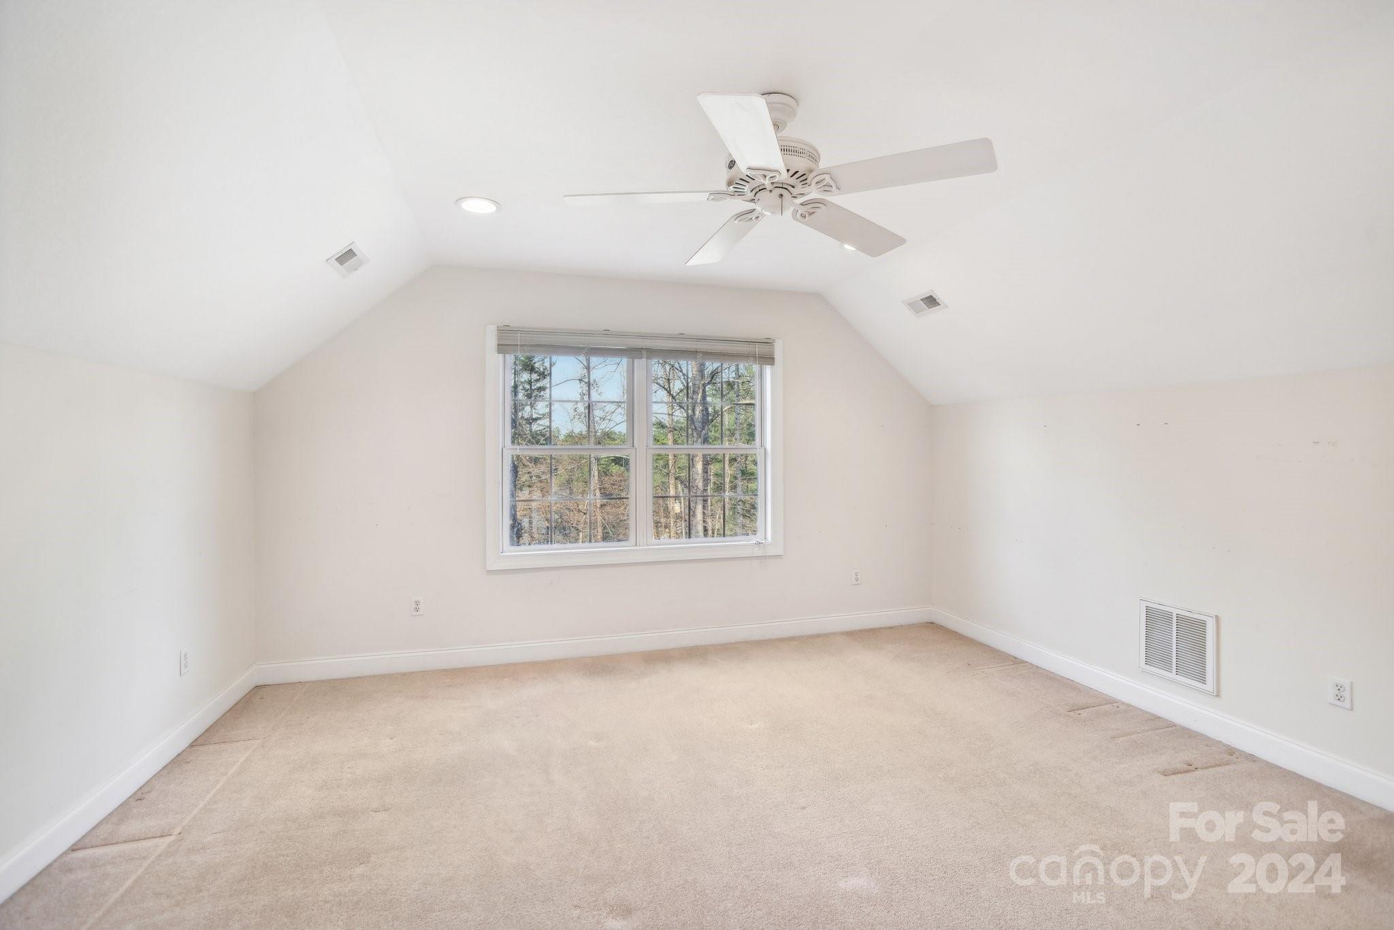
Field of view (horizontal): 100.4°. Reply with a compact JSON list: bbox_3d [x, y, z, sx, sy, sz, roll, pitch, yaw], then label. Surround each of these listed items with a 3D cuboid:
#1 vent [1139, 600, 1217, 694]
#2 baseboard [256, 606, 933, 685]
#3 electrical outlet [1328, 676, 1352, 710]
[{"bbox_3d":[2.359,0.883,2.863,0.024,0.368,0.362,0,1,-16],"label":"vent"},{"bbox_3d":[-0.316,1.189,3.932,4.577,0.117,0.020,0,1,-16],"label":"baseboard"},{"bbox_3d":[2.531,0.895,2.285,0.010,0.115,0.071,0,1,-16],"label":"electrical outlet"}]

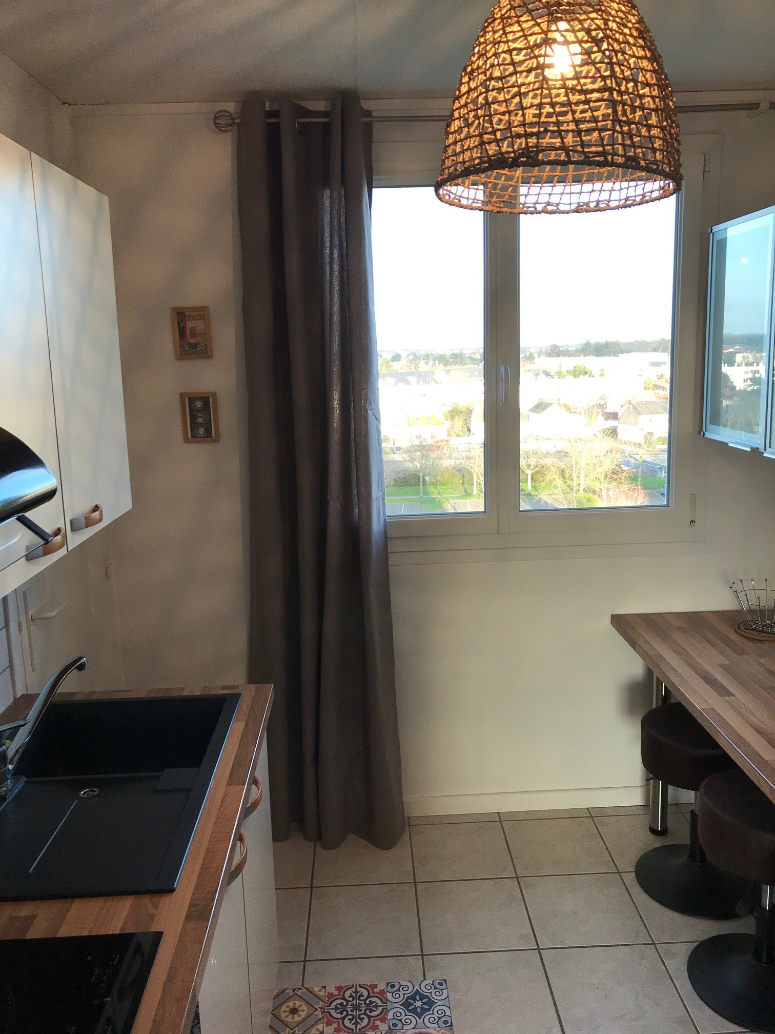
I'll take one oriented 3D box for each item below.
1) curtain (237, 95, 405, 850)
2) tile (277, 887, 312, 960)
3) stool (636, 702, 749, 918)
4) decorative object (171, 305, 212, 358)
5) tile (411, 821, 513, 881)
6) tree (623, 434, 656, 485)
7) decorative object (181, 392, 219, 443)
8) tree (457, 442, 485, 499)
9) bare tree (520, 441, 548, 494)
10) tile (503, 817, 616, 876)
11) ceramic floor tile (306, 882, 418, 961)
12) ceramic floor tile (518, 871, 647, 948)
[{"bbox_3d":[-0.237,-0.060,2.742,0.535,2.440,0.190,-2,11,-1],"label":"curtain"},{"bbox_3d":[-0.408,1.248,2.549,0.332,0.010,0.331,-2,11,-1],"label":"tile"},{"bbox_3d":[0.994,0.907,2.634,0.390,0.525,0.390,-2,11,-1],"label":"stool"},{"bbox_3d":[-0.639,-0.603,2.744,0.120,0.168,0.014,-2,11,-1],"label":"decorative object"},{"bbox_3d":[0.253,1.157,2.892,0.332,0.010,0.331,-2,11,-1],"label":"tile"},{"bbox_3d":[31.634,-6.904,104.685,4.274,6.922,4.274,-2,11,-1],"label":"tree"},{"bbox_3d":[-0.624,-0.333,2.797,0.117,0.166,0.014,-2,11,-1],"label":"decorative object"},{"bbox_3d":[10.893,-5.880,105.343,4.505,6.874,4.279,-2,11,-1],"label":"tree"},{"bbox_3d":[17.858,-6.185,104.456,4.466,6.509,4.466,-2,11,-1],"label":"bare tree"},{"bbox_3d":[0.589,1.144,2.901,0.332,0.010,0.331,-2,11,-1],"label":"tile"},{"bbox_3d":[-0.072,1.235,2.557,0.332,0.010,0.331,-2,11,-1],"label":"ceramic floor tile"},{"bbox_3d":[0.599,1.209,2.574,0.332,0.010,0.331,-2,11,-1],"label":"ceramic floor tile"}]

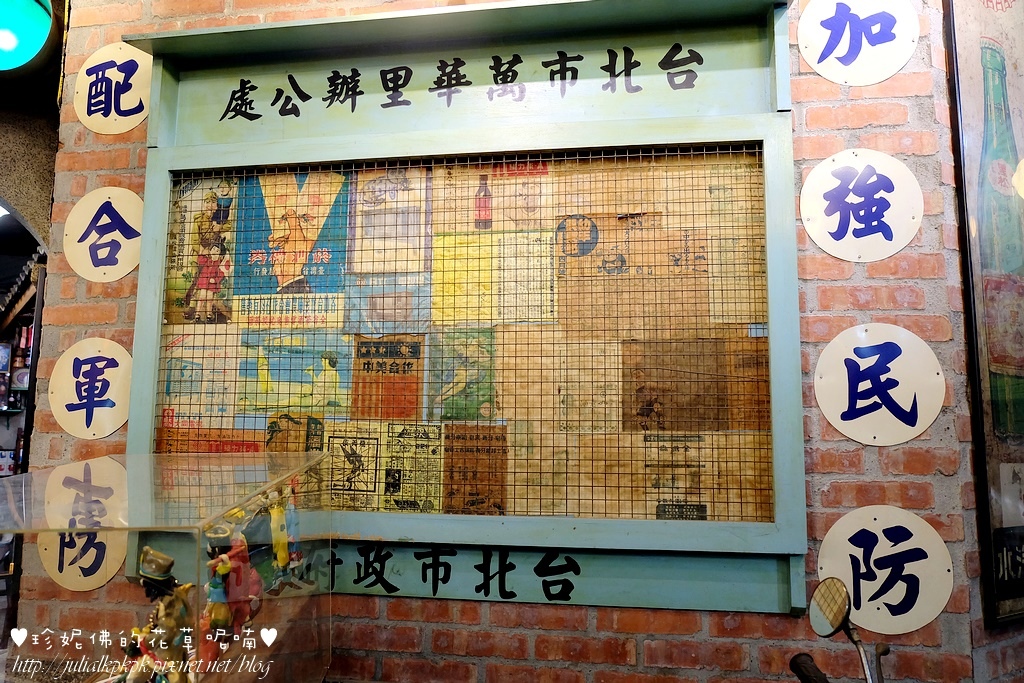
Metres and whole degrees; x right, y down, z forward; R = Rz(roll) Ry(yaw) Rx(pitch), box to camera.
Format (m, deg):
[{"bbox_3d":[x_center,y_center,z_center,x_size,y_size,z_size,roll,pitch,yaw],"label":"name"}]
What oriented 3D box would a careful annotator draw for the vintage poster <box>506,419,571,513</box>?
[{"bbox_3d":[0.060,0.269,1.448,0.142,0.202,0.010,-1,-6,8],"label":"vintage poster"}]

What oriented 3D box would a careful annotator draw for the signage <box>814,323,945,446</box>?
[{"bbox_3d":[0.765,0.089,1.422,0.252,0.252,0.010,-1,-7,8],"label":"signage"}]

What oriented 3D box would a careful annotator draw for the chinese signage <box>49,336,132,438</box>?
[{"bbox_3d":[-0.981,0.108,1.614,0.239,0.239,0.010,-1,-6,8],"label":"chinese signage"}]

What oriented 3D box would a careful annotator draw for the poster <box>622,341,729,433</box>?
[{"bbox_3d":[0.330,0.091,1.385,0.206,0.184,0.008,-1,-6,8],"label":"poster"}]

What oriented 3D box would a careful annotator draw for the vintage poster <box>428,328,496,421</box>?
[{"bbox_3d":[-0.110,0.073,1.522,0.148,0.205,0.010,-1,-7,8],"label":"vintage poster"}]

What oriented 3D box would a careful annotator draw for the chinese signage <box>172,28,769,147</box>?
[{"bbox_3d":[-0.131,-0.571,1.556,1.376,0.188,0.020,-1,-6,8],"label":"chinese signage"}]

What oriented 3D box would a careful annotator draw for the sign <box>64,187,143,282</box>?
[{"bbox_3d":[-0.976,-0.261,1.652,0.237,0.237,0.010,-1,-6,8],"label":"sign"}]

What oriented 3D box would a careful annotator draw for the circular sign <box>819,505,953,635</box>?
[{"bbox_3d":[0.734,0.448,1.345,0.248,0.248,0.008,-1,-6,8],"label":"circular sign"}]

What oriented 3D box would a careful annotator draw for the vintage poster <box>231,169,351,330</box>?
[{"bbox_3d":[-0.514,-0.212,1.584,0.274,0.363,0.010,-1,-6,8],"label":"vintage poster"}]

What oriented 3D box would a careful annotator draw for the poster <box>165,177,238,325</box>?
[{"bbox_3d":[-0.746,-0.221,1.645,0.180,0.362,0.010,-1,-7,8],"label":"poster"}]

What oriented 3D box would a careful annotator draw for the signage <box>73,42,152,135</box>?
[{"bbox_3d":[-1.015,-0.657,1.760,0.254,0.254,0.010,-1,-7,8],"label":"signage"}]

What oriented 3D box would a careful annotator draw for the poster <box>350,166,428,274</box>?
[{"bbox_3d":[-0.278,-0.276,1.556,0.197,0.245,0.010,-1,-6,8],"label":"poster"}]

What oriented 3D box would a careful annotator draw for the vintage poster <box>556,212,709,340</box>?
[{"bbox_3d":[0.248,-0.136,1.420,0.320,0.258,0.008,-1,-6,8],"label":"vintage poster"}]

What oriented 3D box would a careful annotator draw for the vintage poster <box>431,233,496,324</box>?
[{"bbox_3d":[-0.110,-0.144,1.547,0.151,0.210,0.010,-1,-7,8],"label":"vintage poster"}]

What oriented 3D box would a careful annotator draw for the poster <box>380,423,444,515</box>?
[{"bbox_3d":[-0.220,0.280,1.513,0.135,0.195,0.010,-1,-7,8],"label":"poster"}]

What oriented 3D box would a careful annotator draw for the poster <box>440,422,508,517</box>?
[{"bbox_3d":[-0.078,0.275,1.468,0.138,0.192,0.010,-1,-6,8],"label":"poster"}]

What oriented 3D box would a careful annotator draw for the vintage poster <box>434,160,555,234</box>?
[{"bbox_3d":[-0.039,-0.312,1.480,0.263,0.154,0.008,-1,-6,8],"label":"vintage poster"}]

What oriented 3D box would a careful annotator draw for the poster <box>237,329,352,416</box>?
[{"bbox_3d":[-0.494,0.071,1.551,0.270,0.191,0.010,-1,-6,8],"label":"poster"}]

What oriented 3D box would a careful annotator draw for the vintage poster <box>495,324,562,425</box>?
[{"bbox_3d":[0.036,0.072,1.501,0.147,0.217,0.010,-1,-7,8],"label":"vintage poster"}]

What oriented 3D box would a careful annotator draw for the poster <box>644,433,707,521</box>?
[{"bbox_3d":[0.327,0.269,1.367,0.118,0.172,0.008,-1,-6,8],"label":"poster"}]

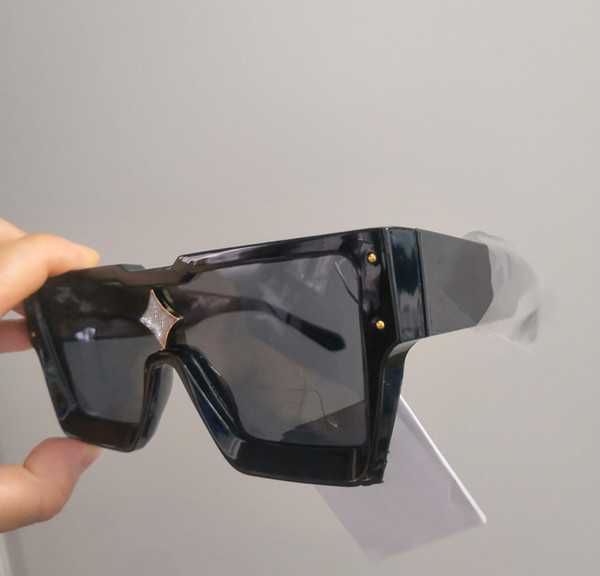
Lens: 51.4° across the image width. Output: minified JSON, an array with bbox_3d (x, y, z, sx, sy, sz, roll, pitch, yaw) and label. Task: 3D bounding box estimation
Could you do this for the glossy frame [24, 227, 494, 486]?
[{"bbox_3d":[0.009,0.019,0.223,0.147,0.055,0.150,-5,-2,40],"label":"glossy frame"}]

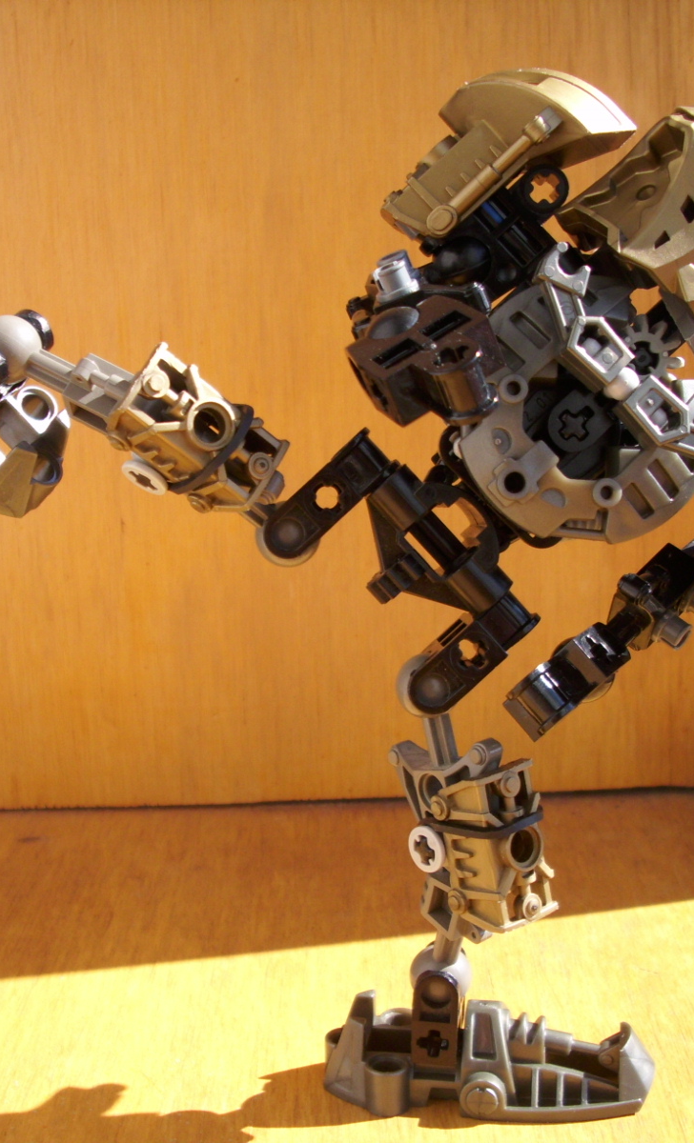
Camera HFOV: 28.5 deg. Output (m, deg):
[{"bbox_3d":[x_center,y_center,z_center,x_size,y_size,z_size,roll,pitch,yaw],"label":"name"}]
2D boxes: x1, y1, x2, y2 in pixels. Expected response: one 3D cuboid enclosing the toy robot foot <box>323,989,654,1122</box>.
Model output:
[{"bbox_3d":[0.023,0.077,0.222,0.051,0.017,0.022,0,12,10],"label":"toy robot foot"}]

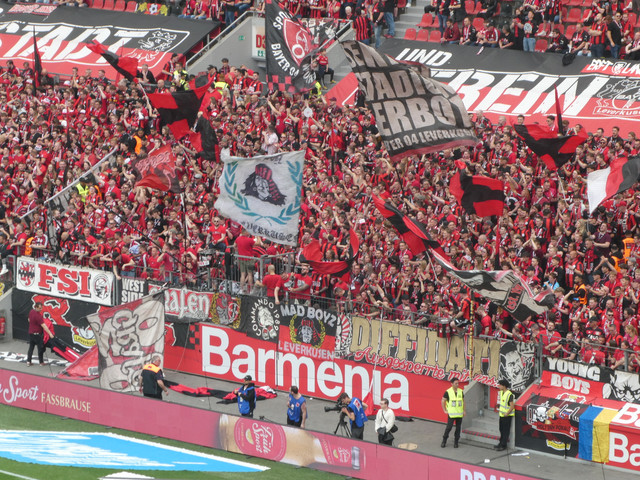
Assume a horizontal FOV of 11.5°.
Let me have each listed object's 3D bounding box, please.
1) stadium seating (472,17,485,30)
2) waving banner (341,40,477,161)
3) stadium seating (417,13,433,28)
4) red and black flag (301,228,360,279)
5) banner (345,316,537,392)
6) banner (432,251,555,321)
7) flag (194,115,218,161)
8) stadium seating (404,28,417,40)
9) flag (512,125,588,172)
[{"bbox_3d":[4.904,-6.700,98.400,0.450,0.420,0.400,8,13,41],"label":"stadium seating"},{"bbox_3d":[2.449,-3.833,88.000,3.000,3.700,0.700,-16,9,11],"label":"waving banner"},{"bbox_3d":[3.276,-6.882,99.700,0.450,0.420,0.400,8,13,41],"label":"stadium seating"},{"bbox_3d":[0.286,0.368,86.700,1.650,1.400,0.600,2,10,11],"label":"red and black flag"},{"bbox_3d":[3.173,2.922,85.031,6.660,1.320,0.120,8,13,41],"label":"banner"},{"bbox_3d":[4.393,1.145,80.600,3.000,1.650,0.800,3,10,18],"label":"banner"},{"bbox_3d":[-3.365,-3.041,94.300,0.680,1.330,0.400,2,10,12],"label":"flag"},{"bbox_3d":[2.937,-6.653,103.200,0.440,0.430,0.400,8,13,41],"label":"stadium seating"},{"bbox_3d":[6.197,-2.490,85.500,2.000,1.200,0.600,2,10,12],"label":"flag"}]

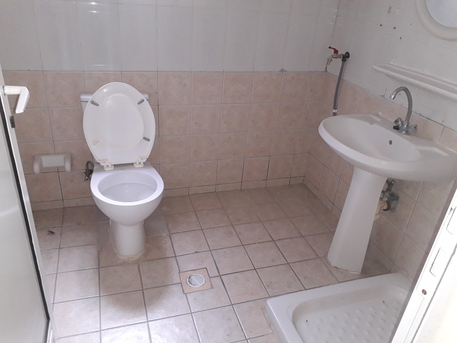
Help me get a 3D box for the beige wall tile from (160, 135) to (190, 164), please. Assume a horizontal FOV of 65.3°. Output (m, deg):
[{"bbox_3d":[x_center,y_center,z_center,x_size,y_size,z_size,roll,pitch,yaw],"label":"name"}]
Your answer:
[{"bbox_3d":[-0.352,-0.143,2.325,0.198,0.198,0.010,-5,30,-18],"label":"beige wall tile"}]

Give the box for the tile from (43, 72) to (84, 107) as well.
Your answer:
[{"bbox_3d":[-0.895,-0.451,1.958,0.199,0.200,0.012,-5,30,-18],"label":"tile"}]

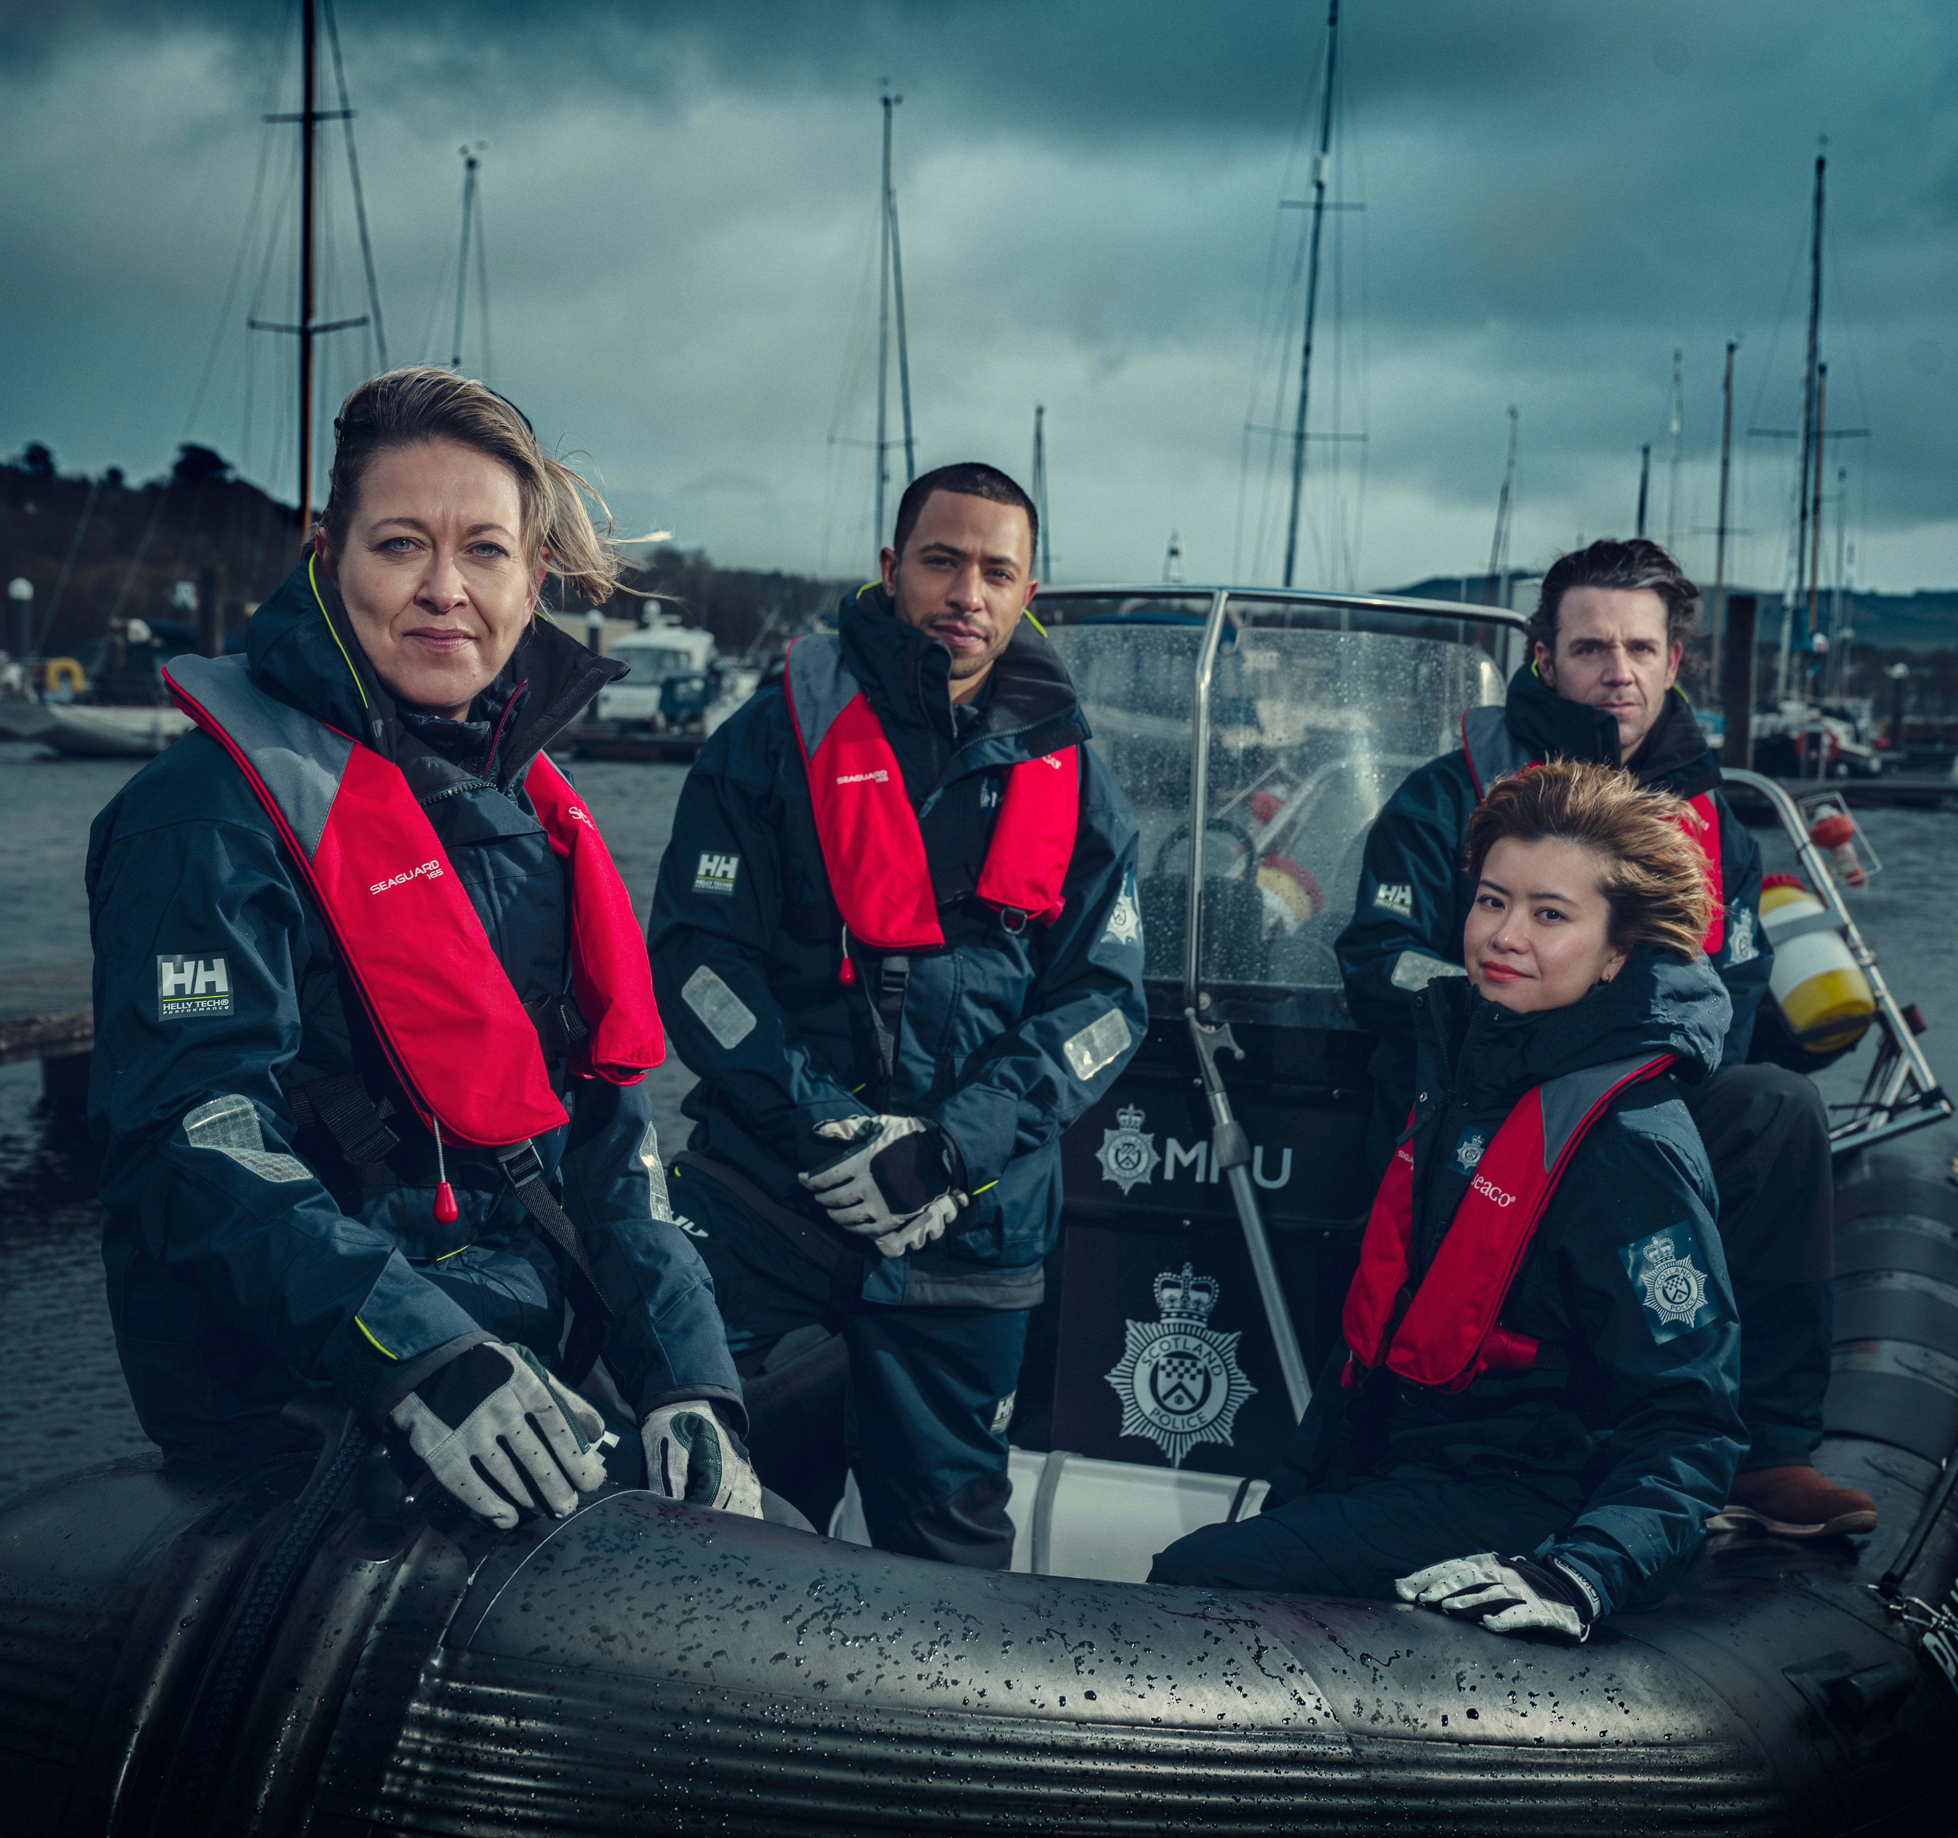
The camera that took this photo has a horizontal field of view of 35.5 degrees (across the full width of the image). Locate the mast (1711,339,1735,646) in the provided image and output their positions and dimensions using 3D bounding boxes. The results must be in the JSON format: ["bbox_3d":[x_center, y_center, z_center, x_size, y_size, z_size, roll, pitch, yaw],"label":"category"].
[{"bbox_3d":[19.389,-10.775,79.692,0.200,8.520,0.200,2,4,0],"label":"mast"}]

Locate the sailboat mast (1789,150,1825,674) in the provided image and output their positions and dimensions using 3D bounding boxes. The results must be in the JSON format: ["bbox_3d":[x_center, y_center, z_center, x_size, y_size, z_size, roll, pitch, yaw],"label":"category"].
[{"bbox_3d":[16.036,-9.762,59.629,0.180,10.280,0.180,3,4,0],"label":"sailboat mast"}]

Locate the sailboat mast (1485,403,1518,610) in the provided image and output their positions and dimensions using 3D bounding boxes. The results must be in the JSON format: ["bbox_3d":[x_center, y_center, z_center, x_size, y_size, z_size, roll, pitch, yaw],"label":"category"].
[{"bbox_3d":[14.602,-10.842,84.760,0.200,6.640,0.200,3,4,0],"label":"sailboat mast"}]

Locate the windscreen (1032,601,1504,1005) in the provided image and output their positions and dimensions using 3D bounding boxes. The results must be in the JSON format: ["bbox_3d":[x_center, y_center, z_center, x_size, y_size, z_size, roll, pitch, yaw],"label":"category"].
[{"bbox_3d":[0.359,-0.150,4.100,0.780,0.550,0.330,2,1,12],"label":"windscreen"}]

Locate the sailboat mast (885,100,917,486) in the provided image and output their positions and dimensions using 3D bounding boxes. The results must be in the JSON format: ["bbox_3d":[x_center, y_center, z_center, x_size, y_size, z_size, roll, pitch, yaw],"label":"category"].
[{"bbox_3d":[-1.543,-11.380,64.626,0.180,10.380,0.180,-4,4,0],"label":"sailboat mast"}]

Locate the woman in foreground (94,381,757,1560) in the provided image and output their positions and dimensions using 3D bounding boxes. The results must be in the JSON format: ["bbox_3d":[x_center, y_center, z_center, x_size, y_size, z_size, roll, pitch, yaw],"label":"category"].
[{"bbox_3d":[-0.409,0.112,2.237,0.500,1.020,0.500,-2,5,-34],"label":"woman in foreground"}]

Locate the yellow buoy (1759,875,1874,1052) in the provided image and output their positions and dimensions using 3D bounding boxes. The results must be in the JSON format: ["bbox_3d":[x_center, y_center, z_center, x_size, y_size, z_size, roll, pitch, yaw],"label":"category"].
[{"bbox_3d":[1.612,0.087,5.900,0.175,0.330,0.175,-25,3,0],"label":"yellow buoy"}]

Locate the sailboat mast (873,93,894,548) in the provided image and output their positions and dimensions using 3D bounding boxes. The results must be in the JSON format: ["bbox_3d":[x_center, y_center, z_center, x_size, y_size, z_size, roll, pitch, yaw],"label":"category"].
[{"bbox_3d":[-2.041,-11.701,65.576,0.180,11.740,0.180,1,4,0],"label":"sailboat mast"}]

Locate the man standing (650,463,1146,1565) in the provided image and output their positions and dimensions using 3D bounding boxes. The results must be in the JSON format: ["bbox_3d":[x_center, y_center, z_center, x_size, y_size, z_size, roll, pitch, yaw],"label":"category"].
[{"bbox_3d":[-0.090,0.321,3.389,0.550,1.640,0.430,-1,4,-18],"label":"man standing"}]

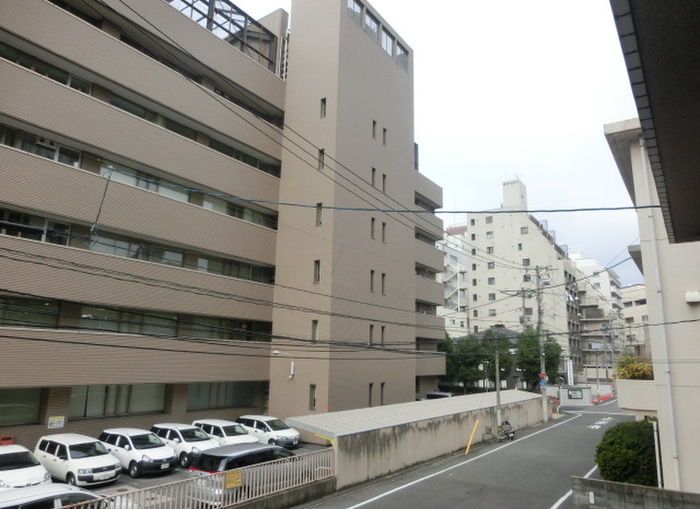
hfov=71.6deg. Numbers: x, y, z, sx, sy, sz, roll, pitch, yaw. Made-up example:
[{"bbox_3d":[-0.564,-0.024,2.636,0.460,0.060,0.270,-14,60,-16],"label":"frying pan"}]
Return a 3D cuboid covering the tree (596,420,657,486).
[{"bbox_3d":[11.291,7.978,19.571,2.400,2.500,2.400,-8,-15,34],"label":"tree"}]

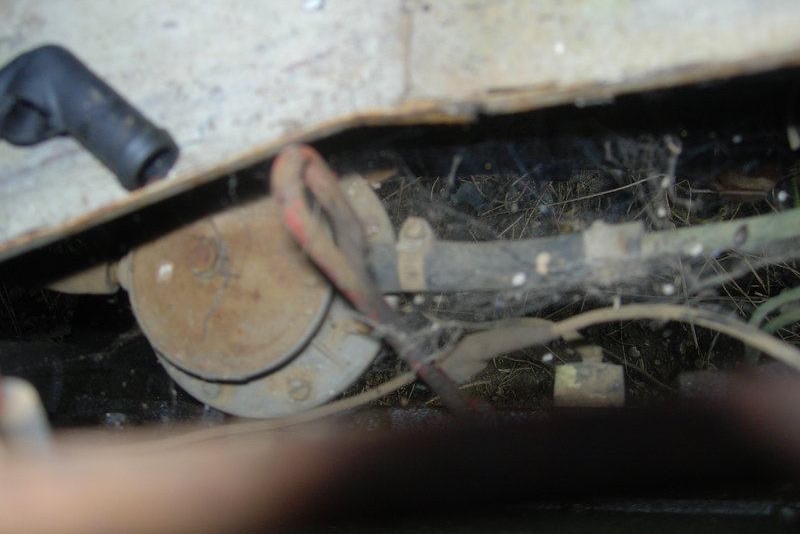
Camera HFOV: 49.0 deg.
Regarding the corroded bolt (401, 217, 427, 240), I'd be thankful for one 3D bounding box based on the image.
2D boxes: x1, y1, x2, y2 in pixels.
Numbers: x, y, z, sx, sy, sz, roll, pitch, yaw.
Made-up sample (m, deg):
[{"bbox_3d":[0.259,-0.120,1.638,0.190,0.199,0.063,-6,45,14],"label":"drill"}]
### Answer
[{"bbox_3d":[0.005,-0.015,0.340,0.009,0.007,0.009,-1,65,2],"label":"corroded bolt"}]

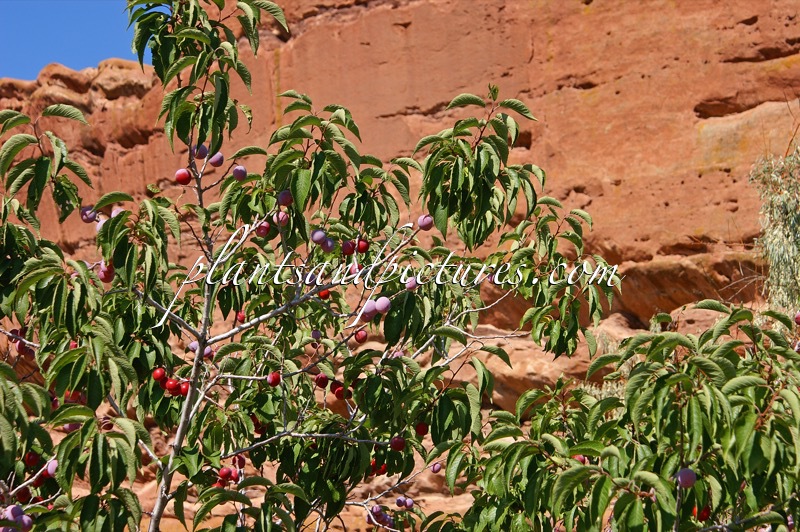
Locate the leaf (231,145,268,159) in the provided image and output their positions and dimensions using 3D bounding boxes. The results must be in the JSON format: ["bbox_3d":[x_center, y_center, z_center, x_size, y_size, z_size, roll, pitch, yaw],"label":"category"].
[{"bbox_3d":[-0.286,-0.213,4.400,0.075,0.023,0.032,-9,-5,-12],"label":"leaf"}]

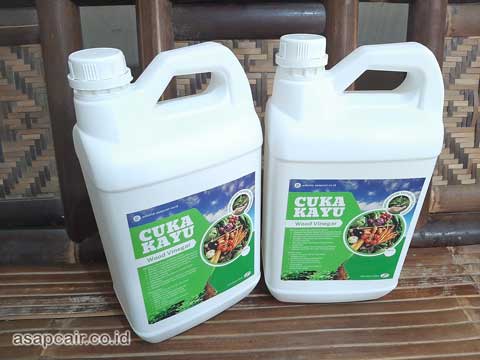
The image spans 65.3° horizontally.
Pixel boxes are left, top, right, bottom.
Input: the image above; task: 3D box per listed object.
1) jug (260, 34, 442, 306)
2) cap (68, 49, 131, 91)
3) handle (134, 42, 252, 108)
[{"bbox_3d":[0.120,-0.009,0.445,0.180,0.304,0.137,-1,32,-1],"label":"jug"},{"bbox_3d":[-0.119,-0.092,0.317,0.053,0.027,0.053,0,32,0],"label":"cap"},{"bbox_3d":[-0.044,-0.102,0.366,0.123,0.061,0.032,-18,36,-27],"label":"handle"}]

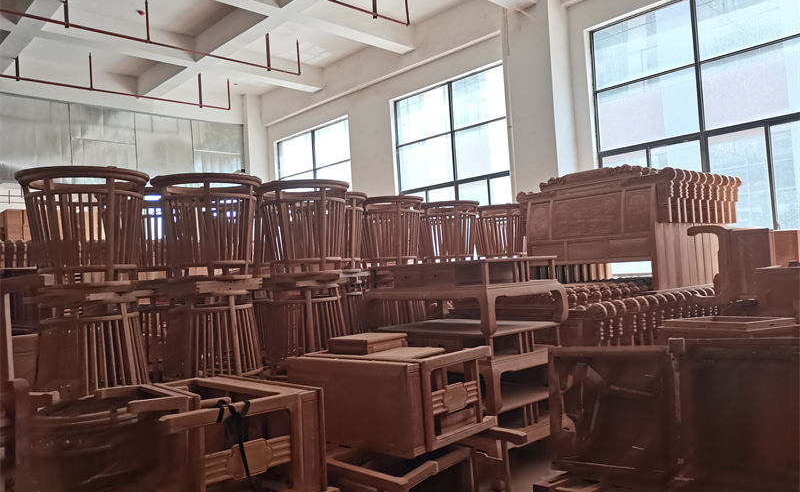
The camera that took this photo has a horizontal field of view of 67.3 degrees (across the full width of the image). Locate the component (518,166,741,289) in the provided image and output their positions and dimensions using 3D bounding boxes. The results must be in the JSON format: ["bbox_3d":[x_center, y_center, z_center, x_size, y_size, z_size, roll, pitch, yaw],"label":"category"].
[{"bbox_3d":[2.821,-0.175,7.368,1.961,1.394,1.910,-1,-3,-43],"label":"component"}]

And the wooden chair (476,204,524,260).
[{"bbox_3d":[1.317,-0.166,7.747,0.690,0.713,0.690,-3,-2,-10],"label":"wooden chair"}]

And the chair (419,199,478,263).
[{"bbox_3d":[0.575,-0.150,7.026,0.690,0.713,0.690,-3,-2,-10],"label":"chair"}]

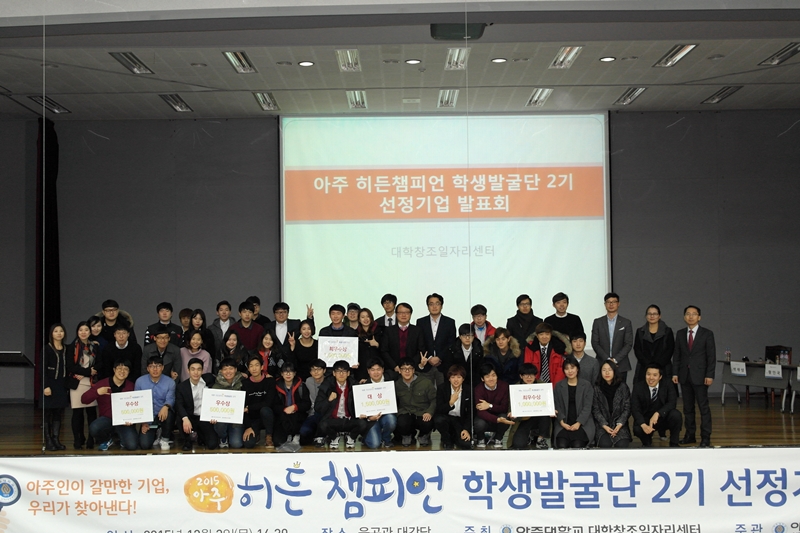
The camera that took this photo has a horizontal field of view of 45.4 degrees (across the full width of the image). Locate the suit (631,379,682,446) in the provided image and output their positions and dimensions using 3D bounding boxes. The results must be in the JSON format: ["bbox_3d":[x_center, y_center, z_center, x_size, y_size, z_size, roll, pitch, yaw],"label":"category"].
[{"bbox_3d":[3.167,1.761,11.750,0.590,0.820,0.600,-1,-2,10],"label":"suit"}]

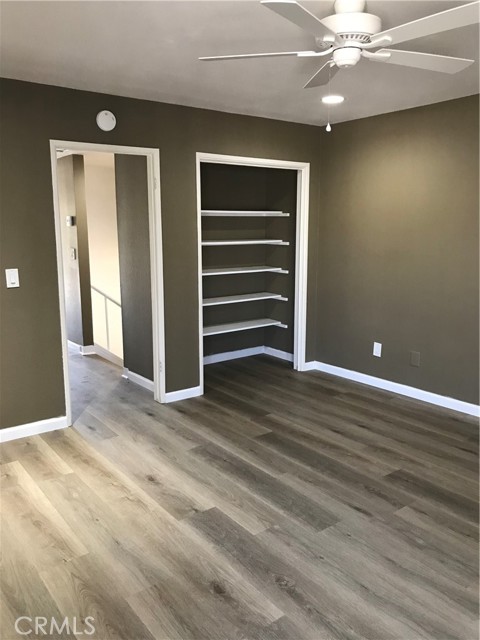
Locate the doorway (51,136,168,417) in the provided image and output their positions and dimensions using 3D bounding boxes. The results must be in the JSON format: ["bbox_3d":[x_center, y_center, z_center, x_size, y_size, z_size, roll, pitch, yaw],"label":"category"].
[{"bbox_3d":[-1.003,-0.269,4.044,0.846,2.090,0.140,-8,13,-36],"label":"doorway"}]

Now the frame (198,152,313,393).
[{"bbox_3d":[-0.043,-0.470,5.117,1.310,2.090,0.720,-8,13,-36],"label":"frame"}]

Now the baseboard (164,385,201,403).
[{"bbox_3d":[-0.488,0.658,4.531,0.345,0.088,0.016,-8,13,-36],"label":"baseboard"}]

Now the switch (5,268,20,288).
[{"bbox_3d":[-1.553,-0.283,3.543,0.078,0.124,0.012,-8,13,-36],"label":"switch"}]

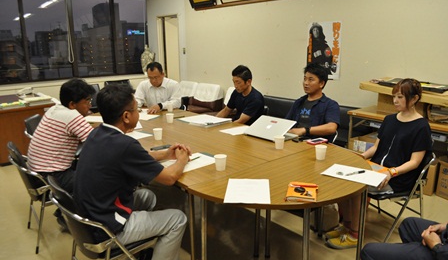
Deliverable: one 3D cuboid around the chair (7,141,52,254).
[{"bbox_3d":[-1.265,0.427,2.522,0.490,0.740,0.460,-9,16,-36],"label":"chair"}]

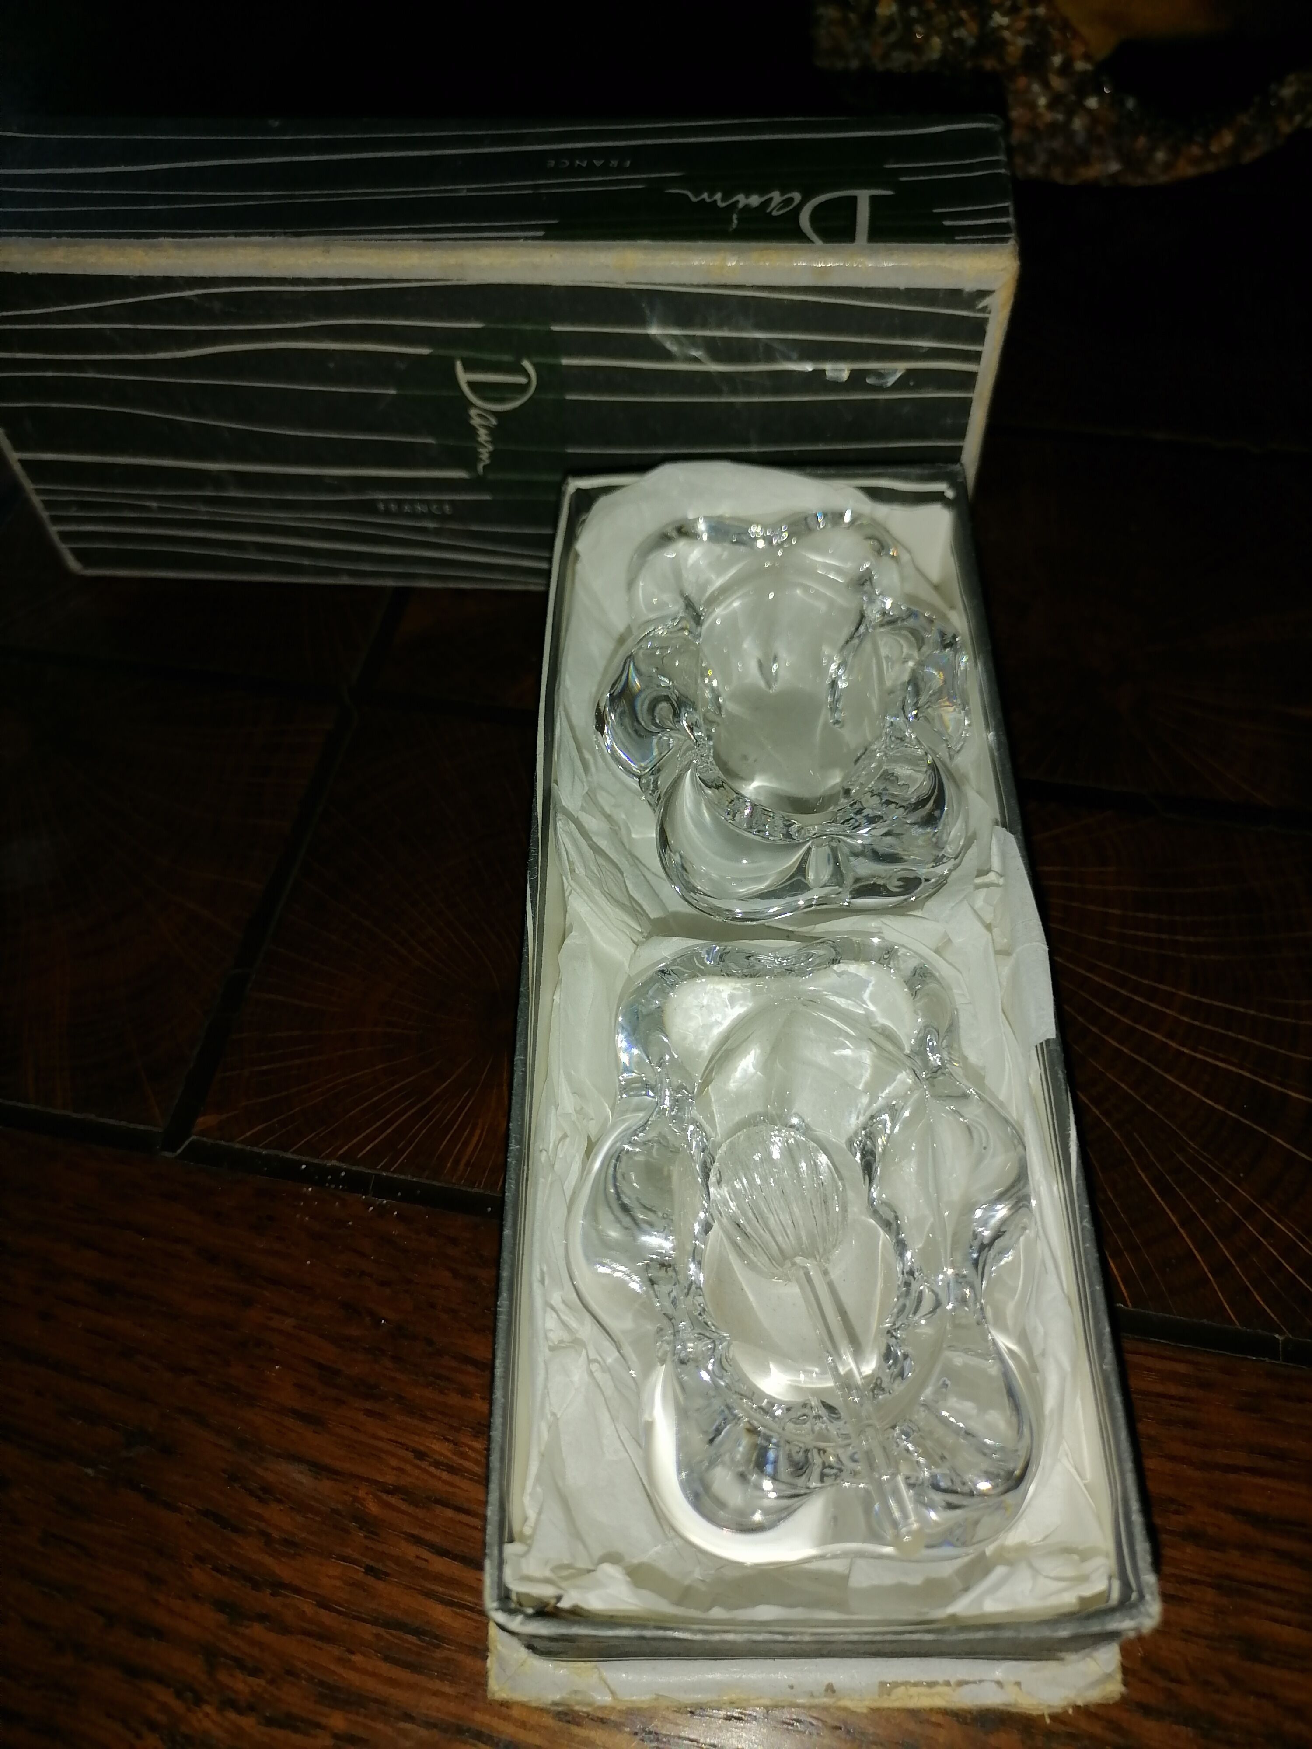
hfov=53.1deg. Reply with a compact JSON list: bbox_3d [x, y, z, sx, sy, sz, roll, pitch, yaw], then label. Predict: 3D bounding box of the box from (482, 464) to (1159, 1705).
[{"bbox_3d":[0.022,0.018,0.238,0.089,0.051,0.218,-1,58,2],"label":"box"}]

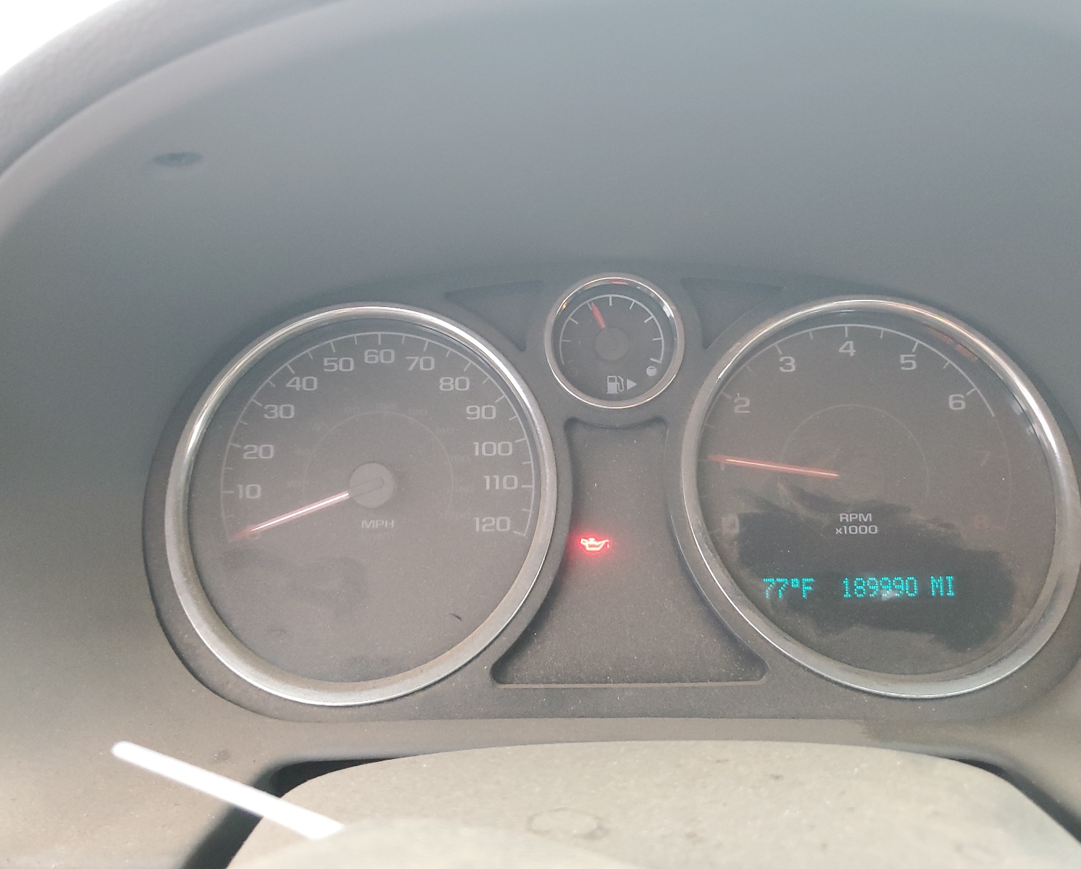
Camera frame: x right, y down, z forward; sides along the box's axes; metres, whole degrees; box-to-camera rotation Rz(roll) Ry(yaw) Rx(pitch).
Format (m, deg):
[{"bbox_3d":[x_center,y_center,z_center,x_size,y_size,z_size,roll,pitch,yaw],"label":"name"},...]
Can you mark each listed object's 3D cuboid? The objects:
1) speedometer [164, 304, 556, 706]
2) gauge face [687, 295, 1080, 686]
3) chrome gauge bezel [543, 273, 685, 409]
[{"bbox_3d":[-0.054,0.016,0.263,0.118,0.122,0.022,-1,-16,0],"label":"speedometer"},{"bbox_3d":[0.104,0.015,0.266,0.116,0.119,0.022,-1,-15,0],"label":"gauge face"},{"bbox_3d":[0.024,-0.029,0.277,0.043,0.043,0.015,-1,-11,0],"label":"chrome gauge bezel"}]

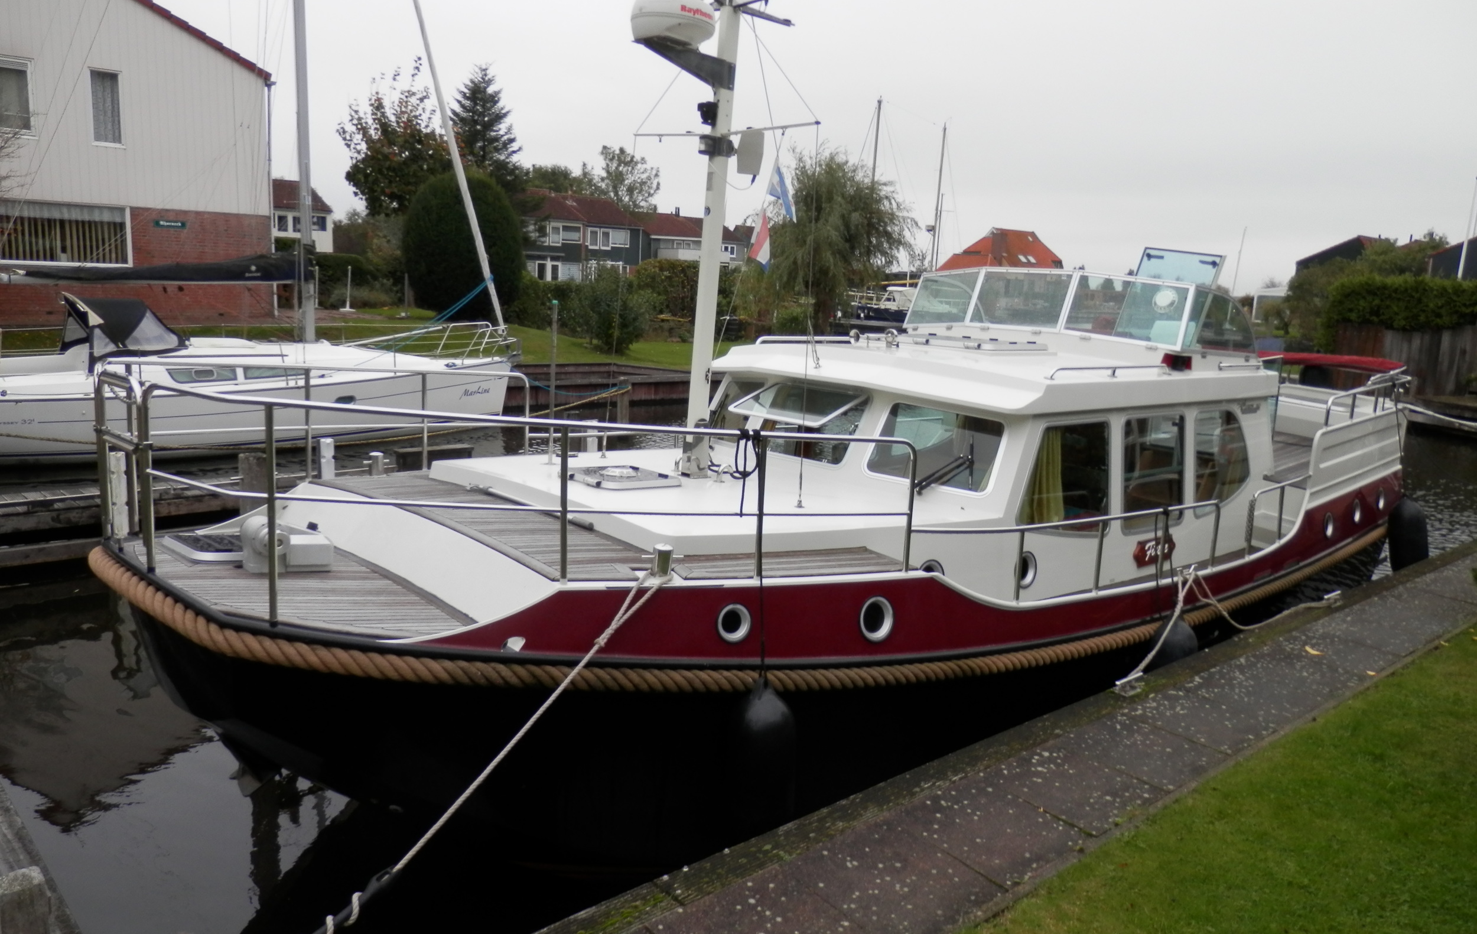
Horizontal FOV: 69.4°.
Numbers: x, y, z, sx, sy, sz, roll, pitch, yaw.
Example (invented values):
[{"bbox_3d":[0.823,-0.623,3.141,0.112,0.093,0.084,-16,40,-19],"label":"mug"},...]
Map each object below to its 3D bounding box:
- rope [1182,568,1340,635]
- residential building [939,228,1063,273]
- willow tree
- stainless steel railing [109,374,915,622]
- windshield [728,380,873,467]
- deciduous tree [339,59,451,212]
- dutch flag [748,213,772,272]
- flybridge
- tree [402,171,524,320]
[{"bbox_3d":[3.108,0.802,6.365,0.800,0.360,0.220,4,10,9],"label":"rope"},{"bbox_3d":[22.642,-16.770,92.000,9.500,7.500,9.500,-6,13,-41],"label":"residential building"},{"bbox_3d":[3.115,-6.698,32.000,4.300,5.500,4.200,3,10,6],"label":"willow tree"},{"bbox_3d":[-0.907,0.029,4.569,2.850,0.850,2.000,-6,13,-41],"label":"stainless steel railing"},{"bbox_3d":[0.367,-0.302,6.572,0.400,0.450,0.920,-6,13,-41],"label":"windshield"},{"bbox_3d":[-9.876,-8.132,31.000,3.700,6.800,3.600,-1,10,-17],"label":"deciduous tree"},{"bbox_3d":[0.121,-1.280,6.037,0.150,0.350,0.100,-1,10,-19],"label":"dutch flag"},{"bbox_3d":[2.561,-1.240,8.318,1.500,0.650,2.450,-6,13,-41],"label":"flybridge"},{"bbox_3d":[-6.708,-5.386,26.000,2.900,3.500,2.900,0,10,-14],"label":"tree"}]

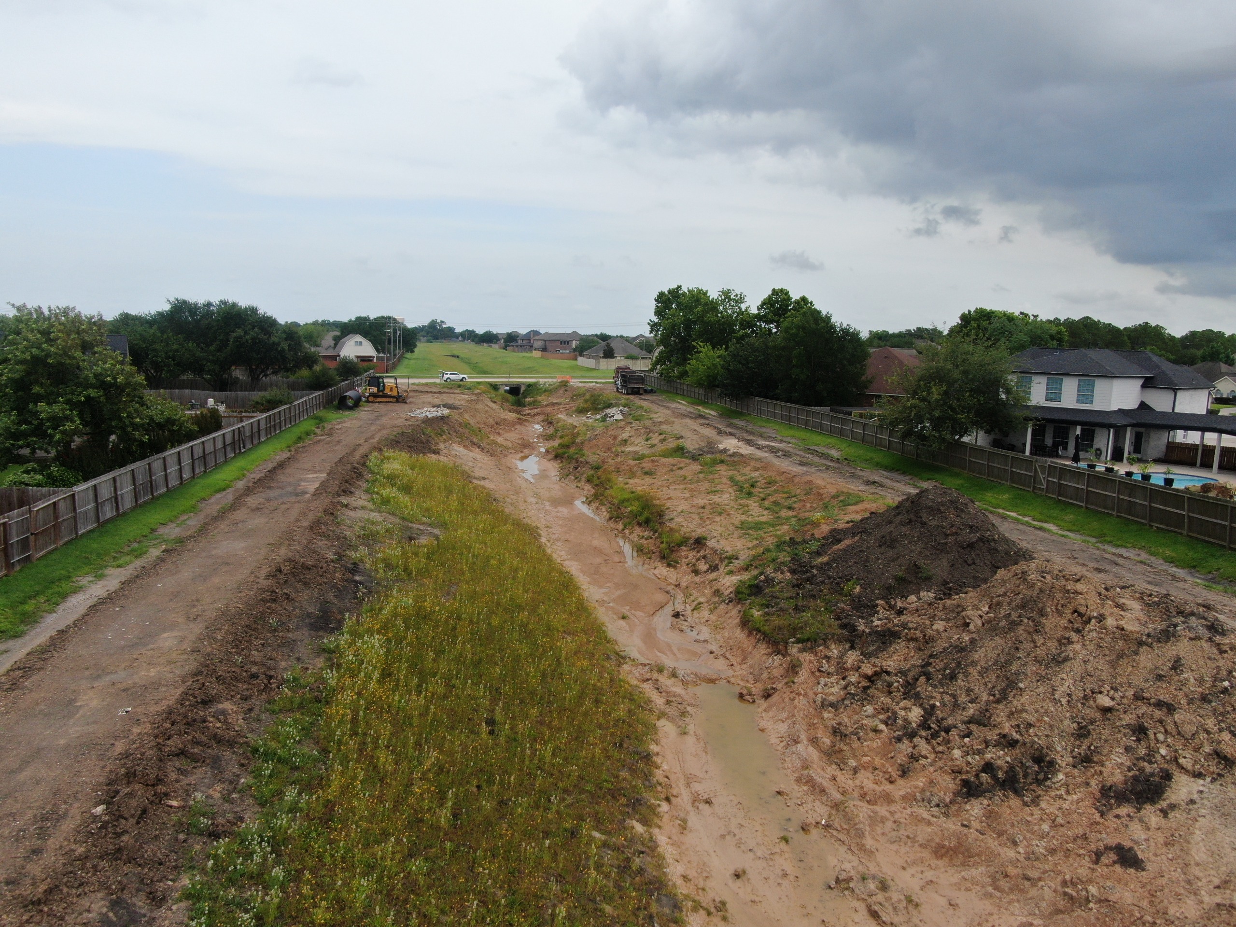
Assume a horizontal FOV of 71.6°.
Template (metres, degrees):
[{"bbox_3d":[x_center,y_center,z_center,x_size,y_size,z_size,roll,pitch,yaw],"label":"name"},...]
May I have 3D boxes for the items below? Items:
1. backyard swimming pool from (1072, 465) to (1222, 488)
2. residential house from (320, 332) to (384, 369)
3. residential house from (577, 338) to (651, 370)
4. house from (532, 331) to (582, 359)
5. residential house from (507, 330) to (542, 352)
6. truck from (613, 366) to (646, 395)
[{"bbox_3d":[36.588,1.116,59.966,6.200,0.750,10.000,-3,9,-23],"label":"backyard swimming pool"},{"bbox_3d":[-65.876,-27.672,210.373,15.000,8.300,14.000,-2,9,-20],"label":"residential house"},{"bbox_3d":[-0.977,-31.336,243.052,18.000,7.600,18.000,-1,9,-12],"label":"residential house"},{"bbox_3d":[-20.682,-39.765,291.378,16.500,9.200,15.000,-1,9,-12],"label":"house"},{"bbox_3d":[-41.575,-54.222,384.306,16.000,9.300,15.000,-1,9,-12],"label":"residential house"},{"bbox_3d":[1.785,-12.464,132.122,2.600,3.650,8.600,-1,9,-15],"label":"truck"}]

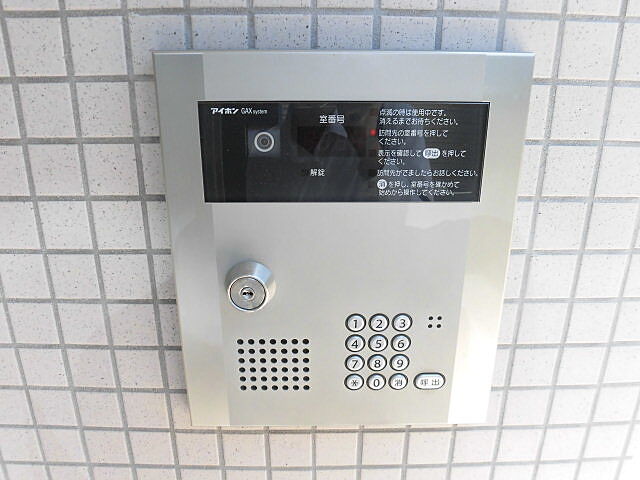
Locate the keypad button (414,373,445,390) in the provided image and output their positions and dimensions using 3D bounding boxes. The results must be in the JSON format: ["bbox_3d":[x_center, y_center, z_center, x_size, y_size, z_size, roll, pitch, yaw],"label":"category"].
[{"bbox_3d":[0.109,0.141,0.440,0.031,0.019,0.008,0,18,-1],"label":"keypad button"}]

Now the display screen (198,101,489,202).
[{"bbox_3d":[0.020,-0.073,0.374,0.237,0.083,0.010,0,18,-1],"label":"display screen"}]

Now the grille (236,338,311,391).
[{"bbox_3d":[-0.044,0.122,0.435,0.069,0.059,0.006,0,18,-1],"label":"grille"}]

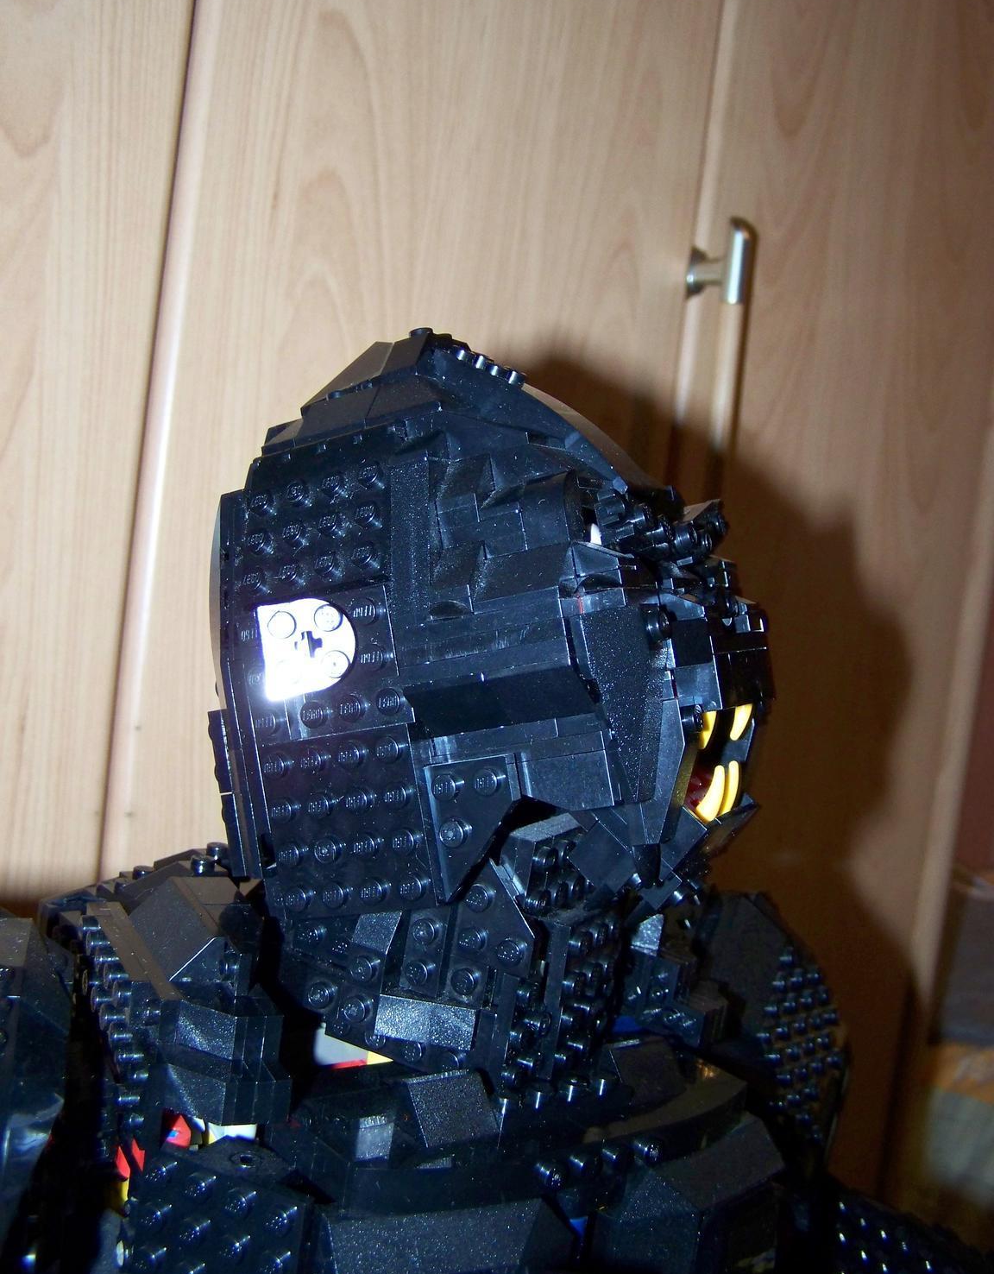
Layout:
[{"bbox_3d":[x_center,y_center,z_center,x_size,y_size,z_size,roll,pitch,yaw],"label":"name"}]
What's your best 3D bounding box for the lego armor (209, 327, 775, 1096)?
[{"bbox_3d":[0.003,0.016,0.293,0.102,0.146,0.097,-10,-3,26],"label":"lego armor"}]

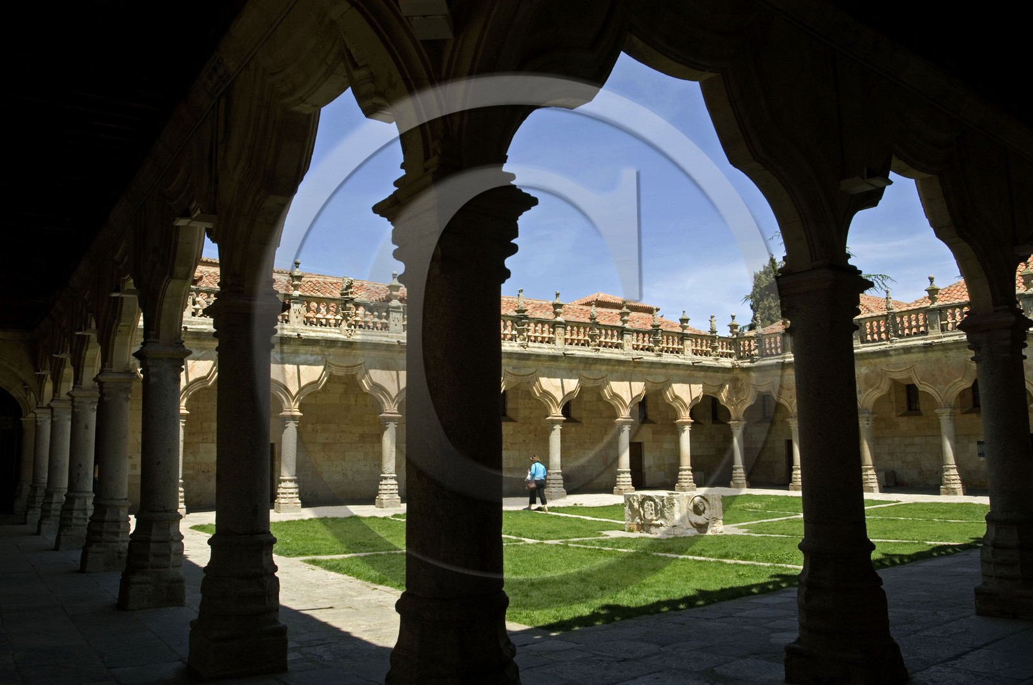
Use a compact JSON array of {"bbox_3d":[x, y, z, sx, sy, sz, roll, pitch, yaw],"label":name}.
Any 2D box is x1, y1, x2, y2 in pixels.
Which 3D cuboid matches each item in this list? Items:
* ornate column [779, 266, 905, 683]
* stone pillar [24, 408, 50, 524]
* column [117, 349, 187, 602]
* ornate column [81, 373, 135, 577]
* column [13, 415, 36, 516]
[{"bbox_3d":[2.302,0.947,5.869,0.591,2.954,0.591,6,-10,-39],"label":"ornate column"},{"bbox_3d":[-12.385,3.259,21.016,0.594,2.965,0.594,5,-9,-35],"label":"stone pillar"},{"bbox_3d":[-4.215,1.548,9.431,0.594,2.965,0.594,5,-9,-35],"label":"column"},{"bbox_3d":[-6.197,1.963,12.242,0.594,2.965,0.594,5,-9,-35],"label":"ornate column"},{"bbox_3d":[-14.942,3.795,24.641,0.594,2.965,0.594,5,-9,-35],"label":"column"}]

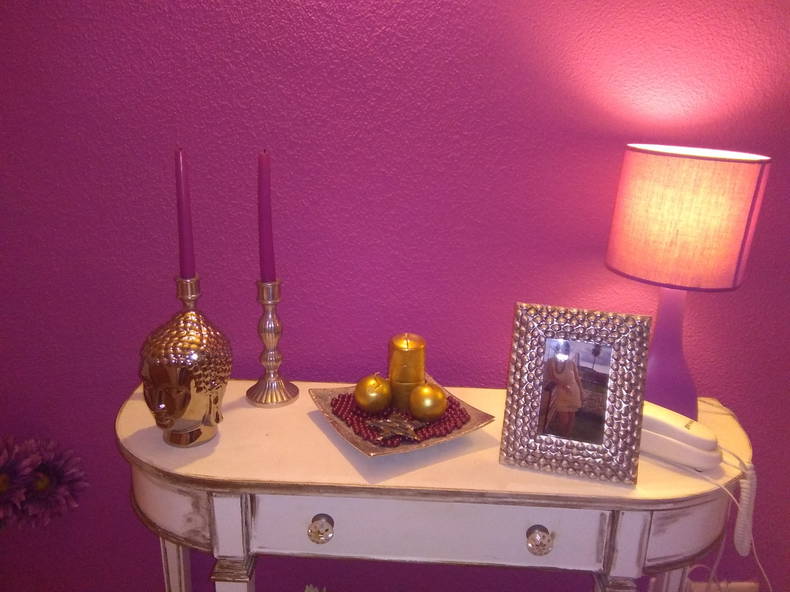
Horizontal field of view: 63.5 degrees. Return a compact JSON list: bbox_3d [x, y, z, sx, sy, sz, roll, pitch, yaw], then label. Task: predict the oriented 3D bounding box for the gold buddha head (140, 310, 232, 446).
[{"bbox_3d":[-0.311,0.121,0.961,0.131,0.199,0.137,9,19,22],"label":"gold buddha head"}]

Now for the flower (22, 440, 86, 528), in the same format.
[{"bbox_3d":[-0.566,0.307,1.050,0.120,0.140,0.060,-5,19,-20],"label":"flower"}]

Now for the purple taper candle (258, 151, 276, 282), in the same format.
[{"bbox_3d":[-0.206,-0.117,1.028,0.025,0.227,0.025,2,18,2],"label":"purple taper candle"}]

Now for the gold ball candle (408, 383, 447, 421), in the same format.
[{"bbox_3d":[0.052,0.170,1.027,0.060,0.060,0.060,0,17,0],"label":"gold ball candle"}]

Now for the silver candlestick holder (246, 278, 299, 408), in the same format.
[{"bbox_3d":[-0.211,0.077,1.091,0.092,0.210,0.092,2,18,2],"label":"silver candlestick holder"}]

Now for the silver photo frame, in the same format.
[{"bbox_3d":[0.259,0.138,0.923,0.188,0.236,0.030,5,-1,13],"label":"silver photo frame"}]

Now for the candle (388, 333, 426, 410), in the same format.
[{"bbox_3d":[0.019,0.128,1.048,0.060,0.119,0.060,2,18,2],"label":"candle"}]

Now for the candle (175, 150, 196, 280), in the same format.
[{"bbox_3d":[-0.292,-0.104,0.888,0.022,0.196,0.022,3,18,1],"label":"candle"}]

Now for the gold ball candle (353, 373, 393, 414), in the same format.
[{"bbox_3d":[-0.035,0.163,1.067,0.061,0.064,0.061,2,17,4],"label":"gold ball candle"}]

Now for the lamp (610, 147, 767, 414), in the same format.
[{"bbox_3d":[0.430,0.000,0.986,0.216,0.448,0.213,2,18,2],"label":"lamp"}]

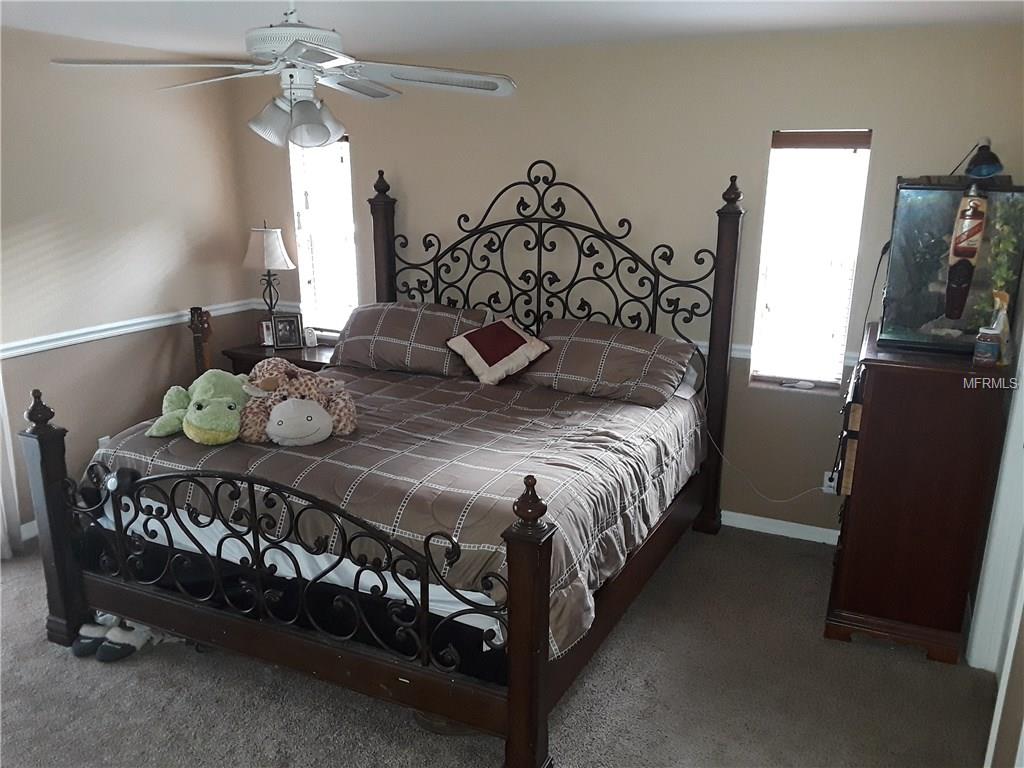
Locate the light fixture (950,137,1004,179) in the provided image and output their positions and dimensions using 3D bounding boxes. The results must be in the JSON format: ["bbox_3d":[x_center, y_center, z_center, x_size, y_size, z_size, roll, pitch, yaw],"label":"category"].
[{"bbox_3d":[1.823,-0.873,3.207,0.145,0.155,0.145,7,16,24],"label":"light fixture"}]

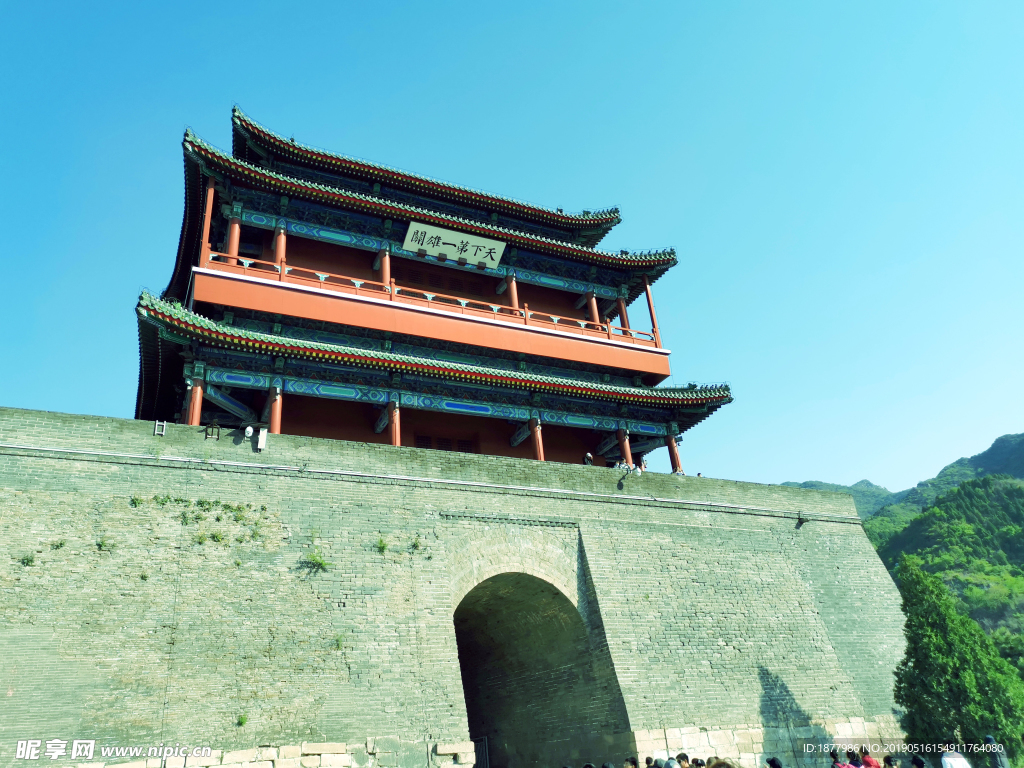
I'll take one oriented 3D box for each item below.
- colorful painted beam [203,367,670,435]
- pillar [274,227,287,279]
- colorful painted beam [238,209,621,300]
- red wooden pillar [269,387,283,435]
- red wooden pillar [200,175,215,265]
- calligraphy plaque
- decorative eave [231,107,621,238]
[{"bbox_3d":[-1.829,0.902,32.200,20.000,0.660,0.450,8,-29,-26],"label":"colorful painted beam"},{"bbox_3d":[-9.320,-4.884,32.031,0.390,3.100,0.390,8,-29,-26],"label":"pillar"},{"bbox_3d":[-2.798,-5.646,36.000,18.200,0.620,0.420,8,-29,-26],"label":"colorful painted beam"},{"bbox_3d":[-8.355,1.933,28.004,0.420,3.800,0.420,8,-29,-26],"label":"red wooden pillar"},{"bbox_3d":[-11.518,-6.118,30.237,0.240,4.400,0.240,8,-29,-26],"label":"red wooden pillar"},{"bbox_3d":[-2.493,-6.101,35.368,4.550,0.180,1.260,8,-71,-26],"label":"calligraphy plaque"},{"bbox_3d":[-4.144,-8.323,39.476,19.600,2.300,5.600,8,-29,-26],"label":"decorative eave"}]

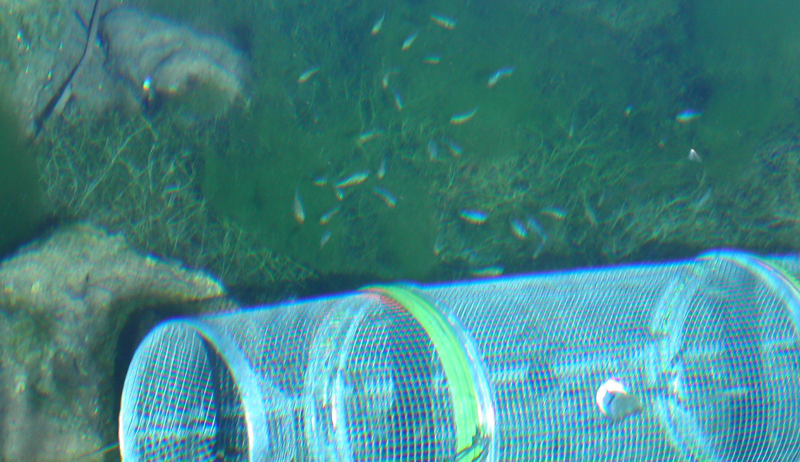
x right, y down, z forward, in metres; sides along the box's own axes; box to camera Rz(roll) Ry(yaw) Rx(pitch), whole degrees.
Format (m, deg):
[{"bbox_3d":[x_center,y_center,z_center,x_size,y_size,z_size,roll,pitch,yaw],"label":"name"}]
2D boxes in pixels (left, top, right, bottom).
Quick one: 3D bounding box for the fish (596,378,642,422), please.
[{"bbox_3d":[0.194,0.149,2.330,0.042,0.028,0.020,27,46,24],"label":"fish"}]

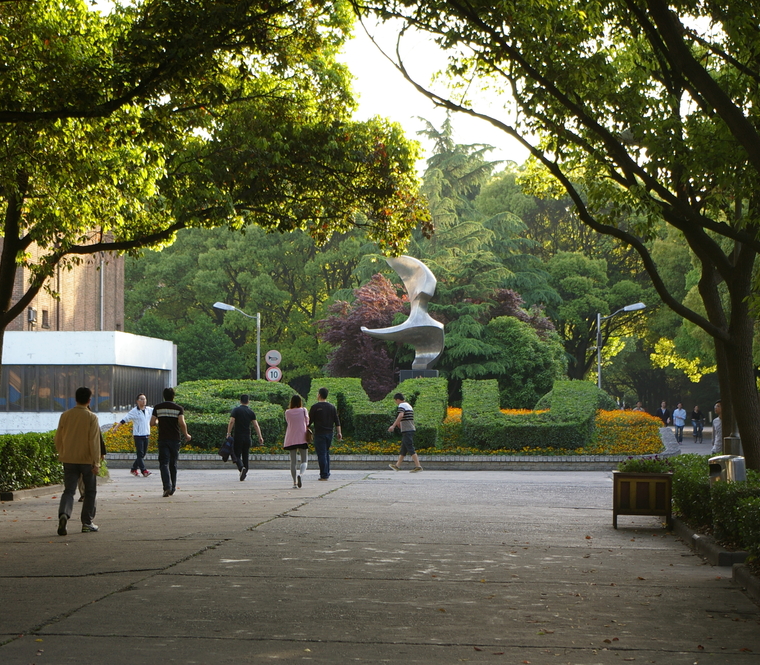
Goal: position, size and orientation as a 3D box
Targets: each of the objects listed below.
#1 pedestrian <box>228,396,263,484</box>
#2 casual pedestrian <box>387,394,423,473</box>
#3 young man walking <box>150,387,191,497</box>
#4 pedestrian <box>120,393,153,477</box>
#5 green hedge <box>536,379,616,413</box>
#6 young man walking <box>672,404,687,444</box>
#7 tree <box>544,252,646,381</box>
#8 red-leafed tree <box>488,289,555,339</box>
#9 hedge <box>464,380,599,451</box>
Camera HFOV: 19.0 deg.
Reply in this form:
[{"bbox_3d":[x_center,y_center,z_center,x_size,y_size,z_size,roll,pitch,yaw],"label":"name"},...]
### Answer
[{"bbox_3d":[-2.703,2.090,45.356,0.640,1.730,0.500,0,-2,1],"label":"pedestrian"},{"bbox_3d":[0.558,2.237,49.753,0.700,1.730,0.480,0,-2,12],"label":"casual pedestrian"},{"bbox_3d":[-3.407,1.803,37.060,0.600,1.750,0.500,0,-2,3],"label":"young man walking"},{"bbox_3d":[-5.082,2.155,47.455,0.750,1.740,0.500,1,-2,-25],"label":"pedestrian"},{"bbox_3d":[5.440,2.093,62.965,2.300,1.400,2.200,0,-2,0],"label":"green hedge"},{"bbox_3d":[12.239,3.689,93.000,0.540,1.670,0.450,0,-2,7],"label":"young man walking"},{"bbox_3d":[7.837,0.678,82.023,4.000,7.000,4.000,0,-2,0],"label":"tree"},{"bbox_3d":[4.322,0.827,70.000,2.800,4.400,2.800,0,-2,4],"label":"red-leafed tree"},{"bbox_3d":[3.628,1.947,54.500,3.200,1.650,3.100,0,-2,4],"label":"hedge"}]

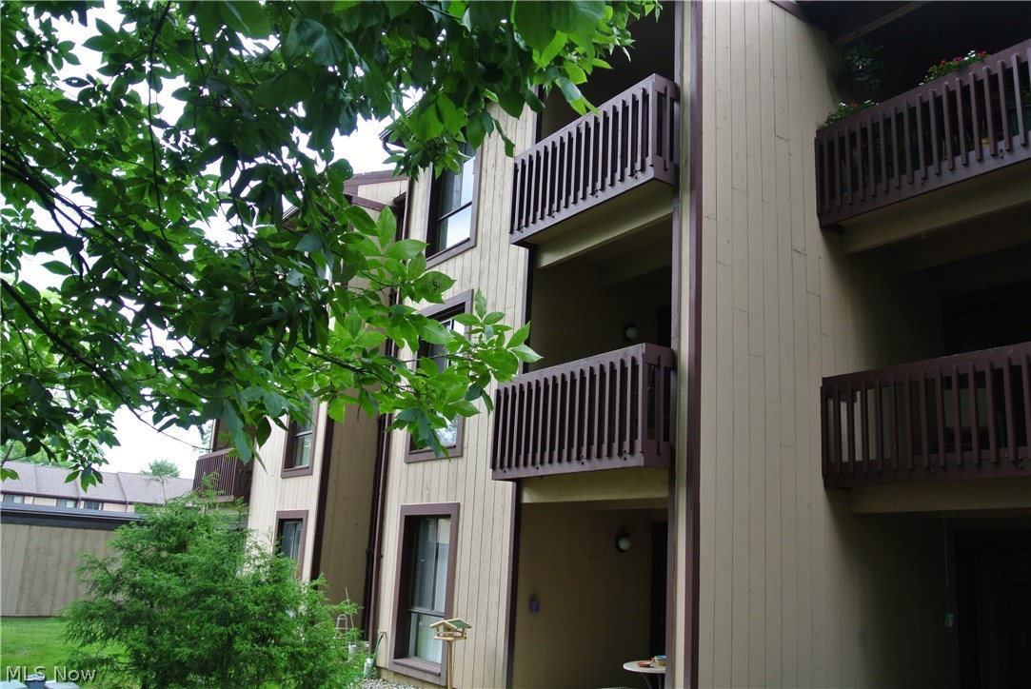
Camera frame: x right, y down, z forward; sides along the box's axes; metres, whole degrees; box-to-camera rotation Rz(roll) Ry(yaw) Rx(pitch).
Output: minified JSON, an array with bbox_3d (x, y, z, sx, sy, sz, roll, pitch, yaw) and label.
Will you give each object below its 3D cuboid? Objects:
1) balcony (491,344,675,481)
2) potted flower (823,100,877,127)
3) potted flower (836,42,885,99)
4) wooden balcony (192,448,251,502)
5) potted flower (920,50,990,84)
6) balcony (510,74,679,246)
[{"bbox_3d":[0.579,0.762,8.704,0.360,1.123,2.374,13,-18,-34],"label":"balcony"},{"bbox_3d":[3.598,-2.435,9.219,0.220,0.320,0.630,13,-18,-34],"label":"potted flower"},{"bbox_3d":[3.772,-3.014,9.437,0.560,0.690,0.560,13,-18,-34],"label":"potted flower"},{"bbox_3d":[-6.118,2.799,17.951,0.355,1.102,2.514,13,-18,-34],"label":"wooden balcony"},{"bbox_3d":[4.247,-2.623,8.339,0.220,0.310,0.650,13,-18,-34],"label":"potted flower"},{"bbox_3d":[0.778,-1.890,9.336,0.360,1.145,2.380,13,-18,-34],"label":"balcony"}]

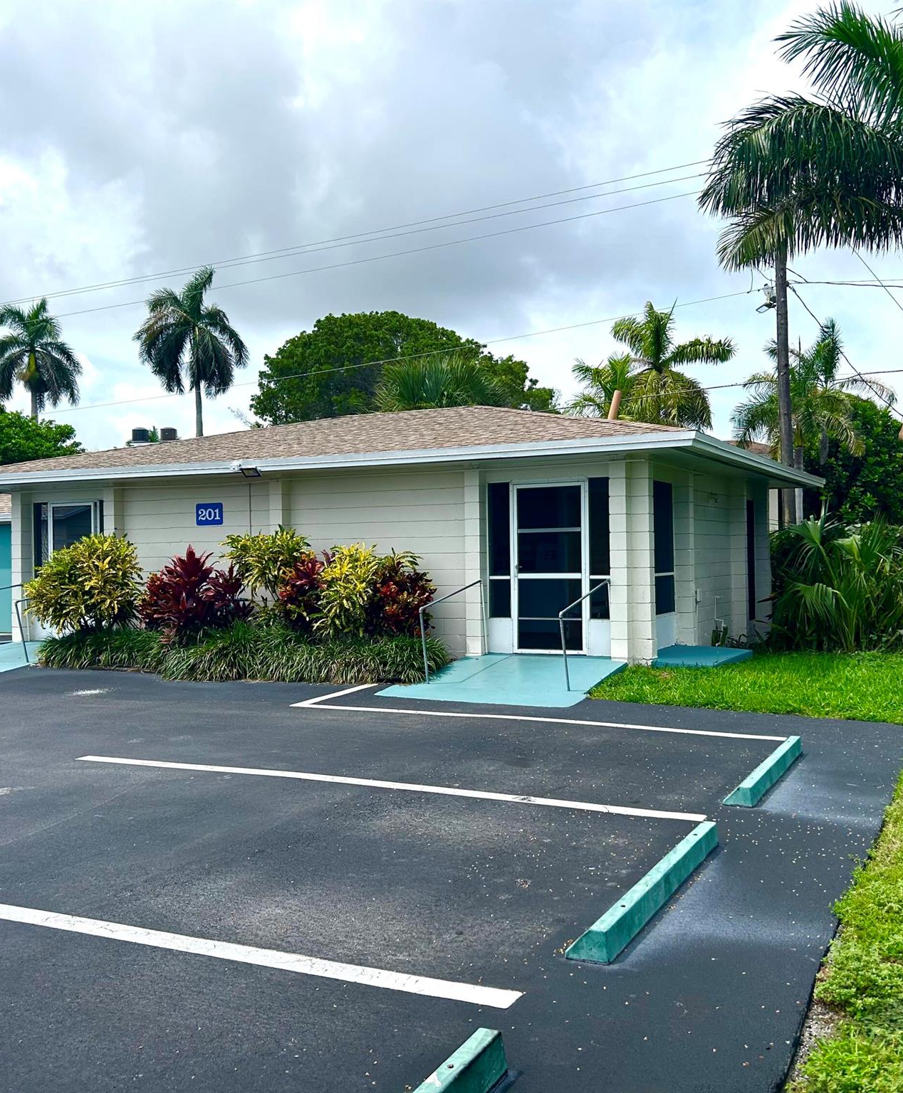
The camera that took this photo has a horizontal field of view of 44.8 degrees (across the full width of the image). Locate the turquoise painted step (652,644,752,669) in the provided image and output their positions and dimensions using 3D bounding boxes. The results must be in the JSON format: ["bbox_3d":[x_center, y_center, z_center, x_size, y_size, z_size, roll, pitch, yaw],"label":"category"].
[{"bbox_3d":[2.771,1.296,12.429,0.920,0.125,1.900,-1,0,27],"label":"turquoise painted step"}]

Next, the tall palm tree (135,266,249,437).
[{"bbox_3d":[-11.258,-5.176,47.956,5.100,14.263,5.100,-1,0,0],"label":"tall palm tree"}]

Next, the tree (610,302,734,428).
[{"bbox_3d":[7.443,-3.444,37.969,4.600,10.148,4.600,-1,0,0],"label":"tree"}]

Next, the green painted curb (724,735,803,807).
[{"bbox_3d":[2.088,1.466,7.261,0.180,0.120,1.850,-1,0,27],"label":"green painted curb"}]

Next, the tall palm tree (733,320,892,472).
[{"bbox_3d":[9.806,-2.364,29.976,4.400,7.723,4.400,-1,0,0],"label":"tall palm tree"}]

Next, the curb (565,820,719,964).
[{"bbox_3d":[0.901,1.467,4.847,0.175,0.120,1.810,-1,0,27],"label":"curb"}]

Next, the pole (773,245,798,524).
[{"bbox_3d":[7.301,-3.678,24.000,0.280,10.346,0.280,-1,0,27],"label":"pole"}]

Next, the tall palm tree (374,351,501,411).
[{"bbox_3d":[-0.294,-1.487,25.980,3.600,6.303,3.600,-1,0,0],"label":"tall palm tree"}]

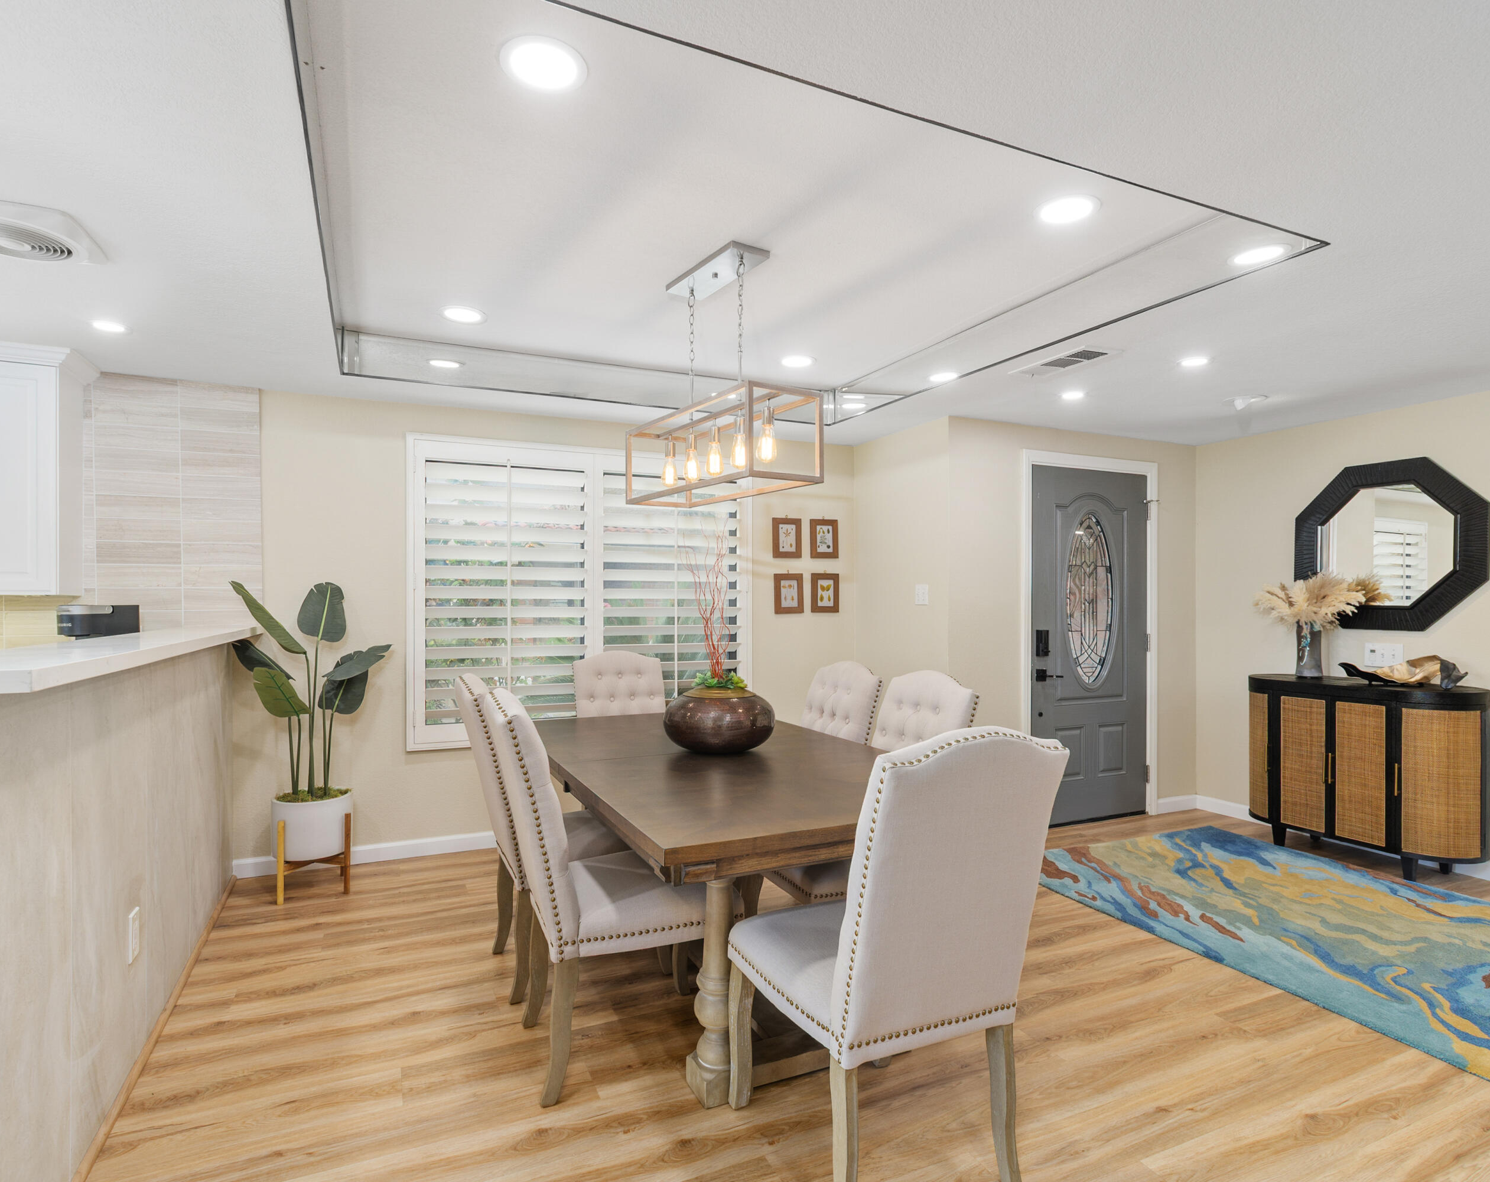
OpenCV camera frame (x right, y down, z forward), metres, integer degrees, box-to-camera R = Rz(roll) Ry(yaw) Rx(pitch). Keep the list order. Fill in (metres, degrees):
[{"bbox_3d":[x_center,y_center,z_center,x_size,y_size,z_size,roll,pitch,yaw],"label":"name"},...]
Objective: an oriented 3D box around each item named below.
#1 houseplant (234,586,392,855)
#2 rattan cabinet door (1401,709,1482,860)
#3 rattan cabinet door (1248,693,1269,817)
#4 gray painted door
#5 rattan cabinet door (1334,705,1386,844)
[{"bbox_3d":[-1.947,0.566,3.542,0.645,1.210,0.520,0,-1,-25],"label":"houseplant"},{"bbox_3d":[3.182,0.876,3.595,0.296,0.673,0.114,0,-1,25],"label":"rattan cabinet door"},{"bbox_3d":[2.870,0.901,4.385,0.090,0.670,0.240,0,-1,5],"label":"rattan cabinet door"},{"bbox_3d":[2.011,0.314,4.613,0.910,2.040,0.045,0,-1,-25],"label":"gray painted door"},{"bbox_3d":[3.023,0.889,3.862,0.022,0.670,0.225,0,-1,-25],"label":"rattan cabinet door"}]

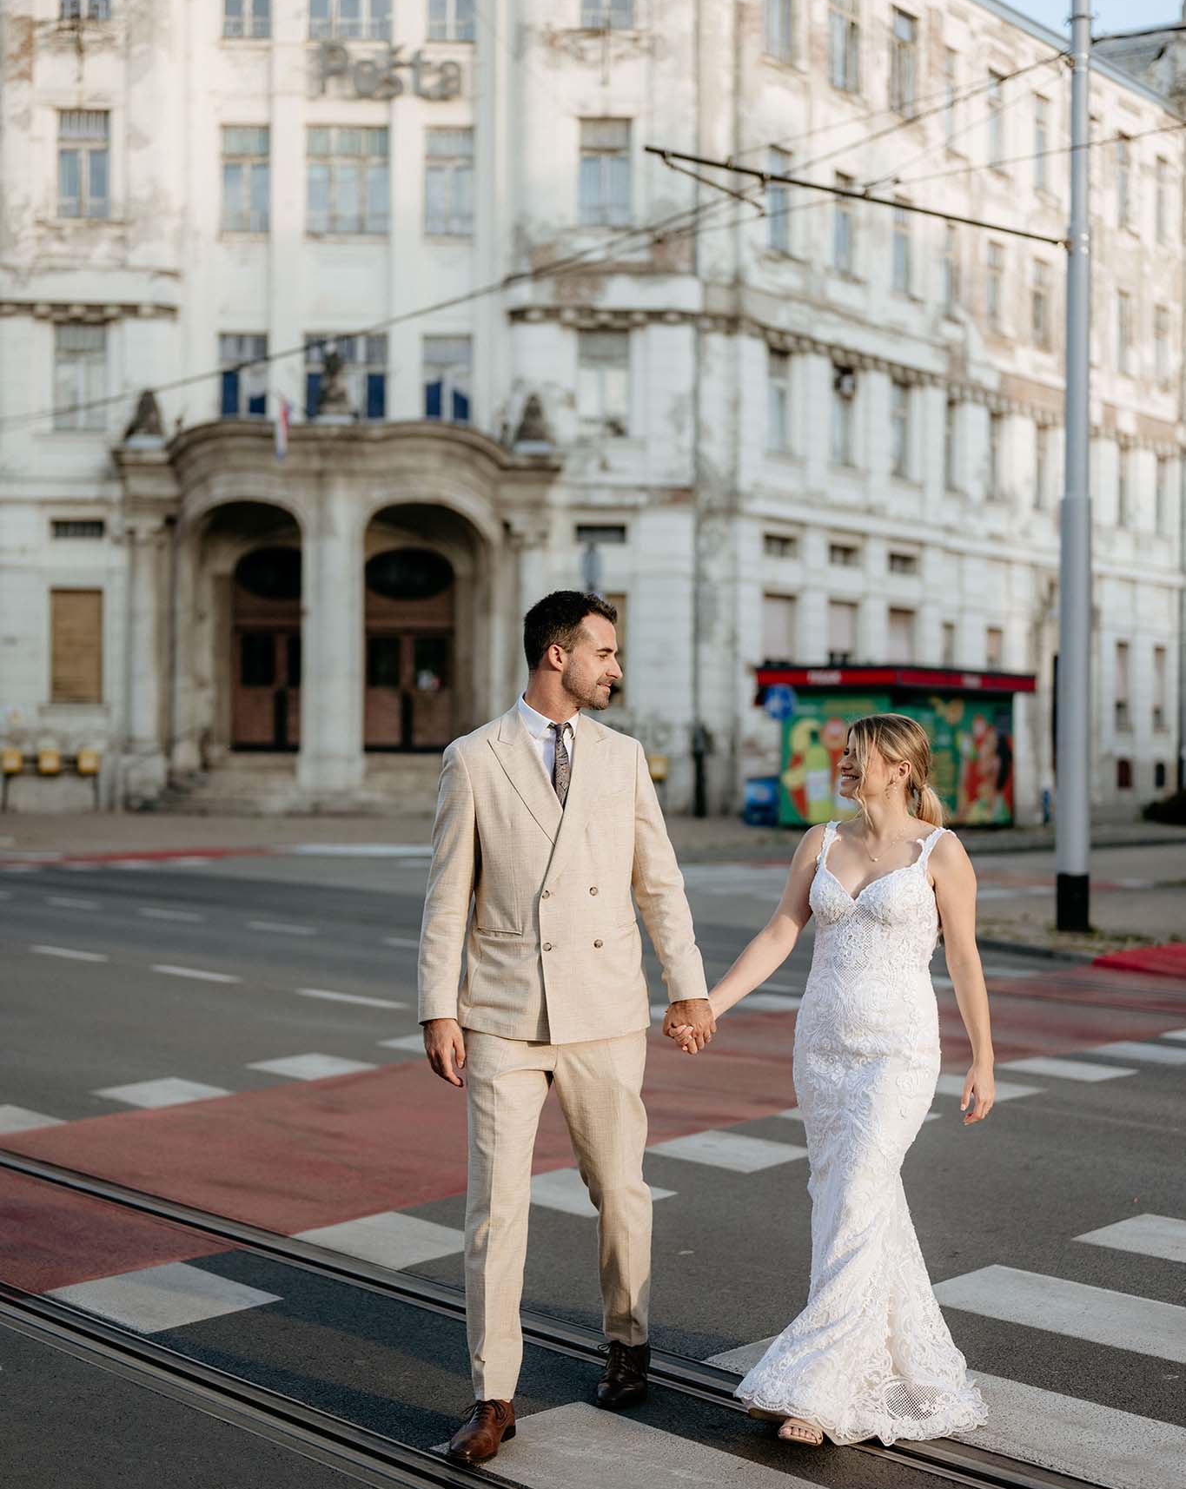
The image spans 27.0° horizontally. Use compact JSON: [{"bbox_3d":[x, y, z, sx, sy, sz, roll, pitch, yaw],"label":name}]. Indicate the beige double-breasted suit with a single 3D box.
[{"bbox_3d":[-0.067,0.681,5.540,0.630,1.530,0.460,1,0,-5],"label":"beige double-breasted suit"}]

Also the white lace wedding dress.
[{"bbox_3d":[0.613,0.868,5.650,0.540,1.390,0.580,0,0,21],"label":"white lace wedding dress"}]

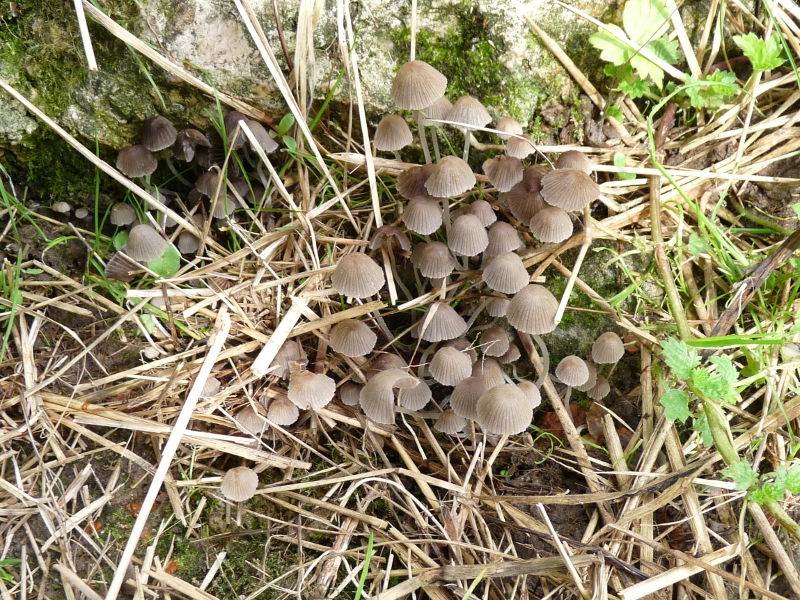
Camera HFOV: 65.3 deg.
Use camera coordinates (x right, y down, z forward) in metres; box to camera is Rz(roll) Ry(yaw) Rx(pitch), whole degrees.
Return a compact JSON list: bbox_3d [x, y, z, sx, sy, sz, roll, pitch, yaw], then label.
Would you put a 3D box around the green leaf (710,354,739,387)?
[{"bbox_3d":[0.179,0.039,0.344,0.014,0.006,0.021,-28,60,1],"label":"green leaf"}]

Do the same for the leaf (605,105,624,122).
[{"bbox_3d":[0.144,-0.126,0.420,0.013,0.004,0.013,-41,74,0],"label":"leaf"}]

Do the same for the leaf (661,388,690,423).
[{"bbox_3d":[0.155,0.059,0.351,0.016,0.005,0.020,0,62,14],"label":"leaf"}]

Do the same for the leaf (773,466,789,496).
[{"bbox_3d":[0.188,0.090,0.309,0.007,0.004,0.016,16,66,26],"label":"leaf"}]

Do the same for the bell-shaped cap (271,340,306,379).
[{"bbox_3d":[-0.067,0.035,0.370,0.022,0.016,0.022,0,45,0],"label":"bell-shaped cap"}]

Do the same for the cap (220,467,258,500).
[{"bbox_3d":[-0.078,0.090,0.305,0.018,0.010,0.018,0,50,0],"label":"cap"}]

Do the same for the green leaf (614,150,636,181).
[{"bbox_3d":[0.144,-0.086,0.400,0.015,0.005,0.021,-8,74,9],"label":"green leaf"}]

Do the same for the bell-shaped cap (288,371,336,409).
[{"bbox_3d":[-0.044,0.045,0.315,0.024,0.012,0.023,0,50,0],"label":"bell-shaped cap"}]

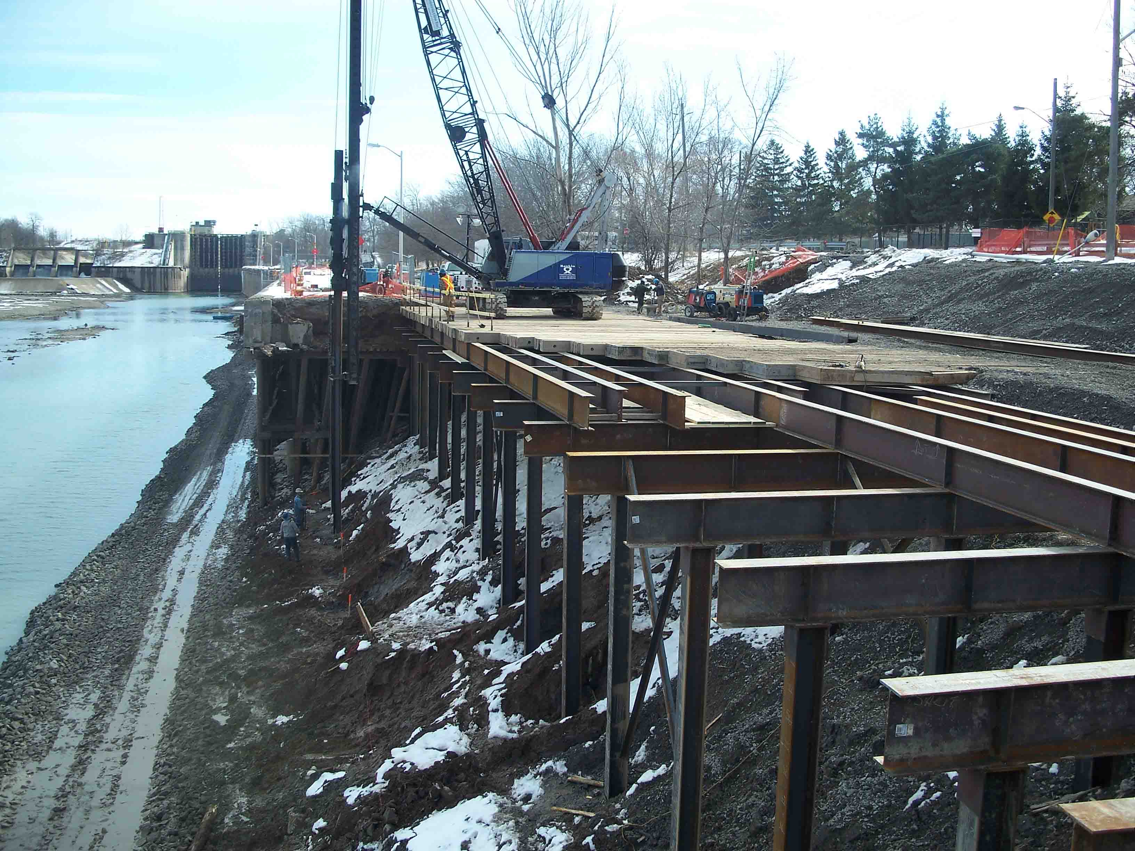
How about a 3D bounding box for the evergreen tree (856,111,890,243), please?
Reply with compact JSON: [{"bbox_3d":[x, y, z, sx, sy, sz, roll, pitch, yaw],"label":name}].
[{"bbox_3d":[26.245,-20.992,104.000,3.000,10.919,3.000,4,8,14],"label":"evergreen tree"}]

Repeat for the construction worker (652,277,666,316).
[{"bbox_3d":[4.003,-5.640,53.200,0.500,1.670,0.500,1,8,-6],"label":"construction worker"}]

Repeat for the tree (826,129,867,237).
[{"bbox_3d":[24.735,-21.257,108.000,3.600,9.780,3.600,3,8,13],"label":"tree"}]

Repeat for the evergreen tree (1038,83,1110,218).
[{"bbox_3d":[33.405,-17.318,80.000,4.600,9.714,4.600,5,9,25],"label":"evergreen tree"}]

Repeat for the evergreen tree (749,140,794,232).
[{"bbox_3d":[20.160,-23.272,120.000,4.400,9.480,4.400,3,8,9],"label":"evergreen tree"}]

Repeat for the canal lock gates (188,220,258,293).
[{"bbox_3d":[-150.800,-70.604,525.000,26.000,26.500,5.500,0,8,-10],"label":"canal lock gates"}]

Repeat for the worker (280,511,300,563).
[{"bbox_3d":[-9.491,3.827,41.500,0.600,1.713,0.420,3,8,8],"label":"worker"}]

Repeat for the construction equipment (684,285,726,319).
[{"bbox_3d":[5.972,-5.382,52.600,1.200,1.347,1.500,-5,10,-39],"label":"construction equipment"}]

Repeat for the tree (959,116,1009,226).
[{"bbox_3d":[30.898,-18.308,90.000,3.700,8.722,3.700,5,9,21],"label":"tree"}]

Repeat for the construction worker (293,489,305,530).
[{"bbox_3d":[-10.721,3.401,48.500,0.450,1.734,0.500,1,8,-6],"label":"construction worker"}]

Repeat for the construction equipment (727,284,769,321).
[{"bbox_3d":[7.569,-5.158,50.800,1.250,1.454,1.300,-4,10,-34],"label":"construction equipment"}]

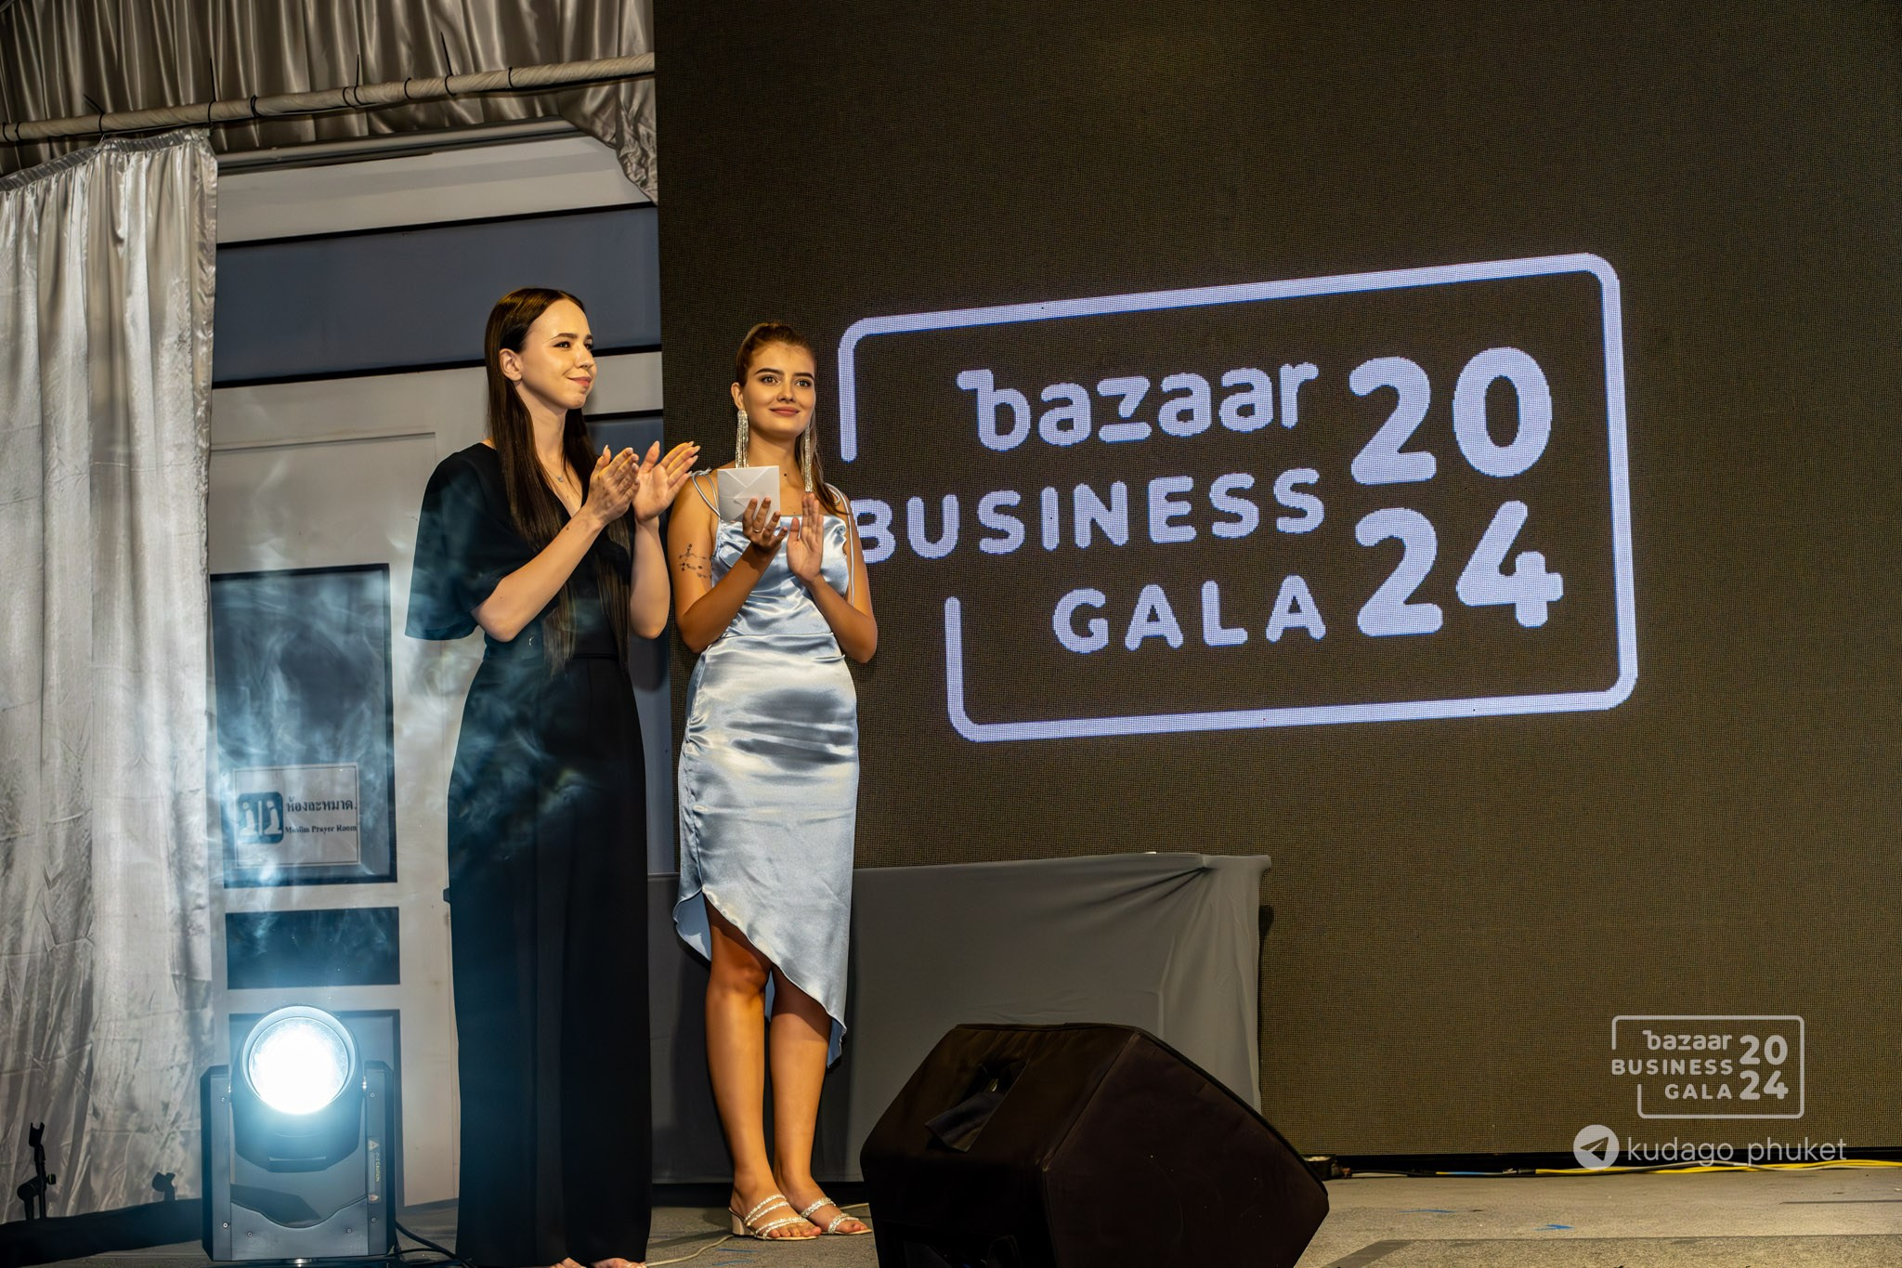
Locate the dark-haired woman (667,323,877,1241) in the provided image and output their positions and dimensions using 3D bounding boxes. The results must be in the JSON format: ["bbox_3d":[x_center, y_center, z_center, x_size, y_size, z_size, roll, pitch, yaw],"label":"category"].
[{"bbox_3d":[-0.327,0.266,7.809,0.440,1.720,0.380,1,-5,-28],"label":"dark-haired woman"}]

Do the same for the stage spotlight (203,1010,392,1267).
[{"bbox_3d":[-0.981,0.783,6.189,0.310,0.475,0.330,-1,-5,-7],"label":"stage spotlight"}]

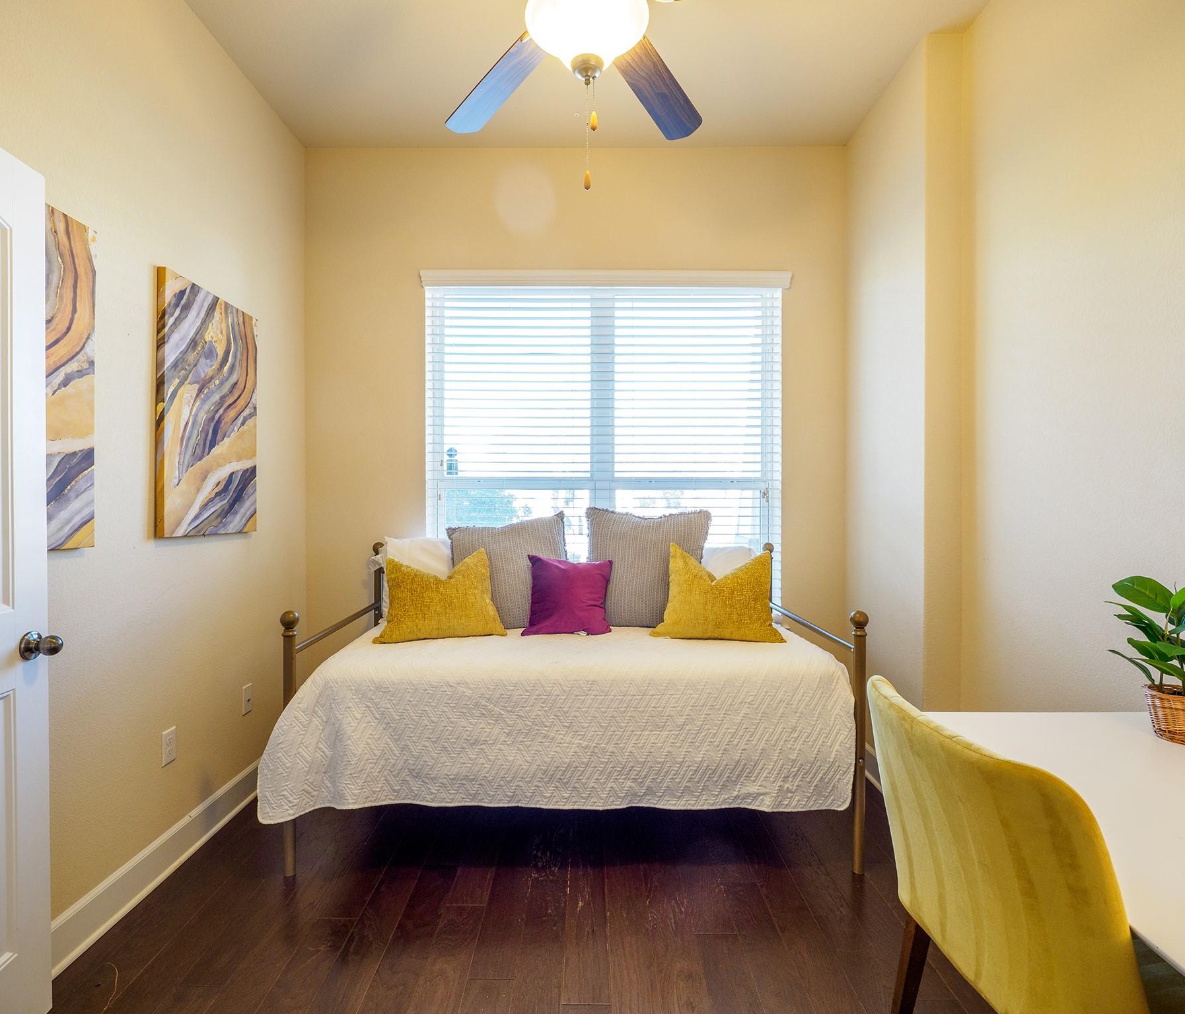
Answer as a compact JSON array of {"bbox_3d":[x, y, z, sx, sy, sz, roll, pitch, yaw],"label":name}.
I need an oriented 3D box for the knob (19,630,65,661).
[{"bbox_3d":[-1.296,0.326,1.474,0.065,0.066,0.066,0,1,-5],"label":"knob"}]

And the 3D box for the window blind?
[{"bbox_3d":[0.061,-0.292,3.217,1.830,1.700,0.070,0,1,0],"label":"window blind"}]

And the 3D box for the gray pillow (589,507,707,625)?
[{"bbox_3d":[0.256,0.287,2.915,0.550,0.540,0.170,0,-14,0],"label":"gray pillow"}]

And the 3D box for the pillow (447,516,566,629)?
[{"bbox_3d":[-0.390,0.297,2.913,0.540,0.530,0.170,0,-14,0],"label":"pillow"}]

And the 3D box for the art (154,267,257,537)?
[{"bbox_3d":[-1.438,-0.347,2.368,0.035,0.910,0.590,0,1,0],"label":"art"}]

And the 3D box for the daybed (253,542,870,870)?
[{"bbox_3d":[-0.067,0.711,2.617,1.980,1.070,1.033,0,1,0],"label":"daybed"}]

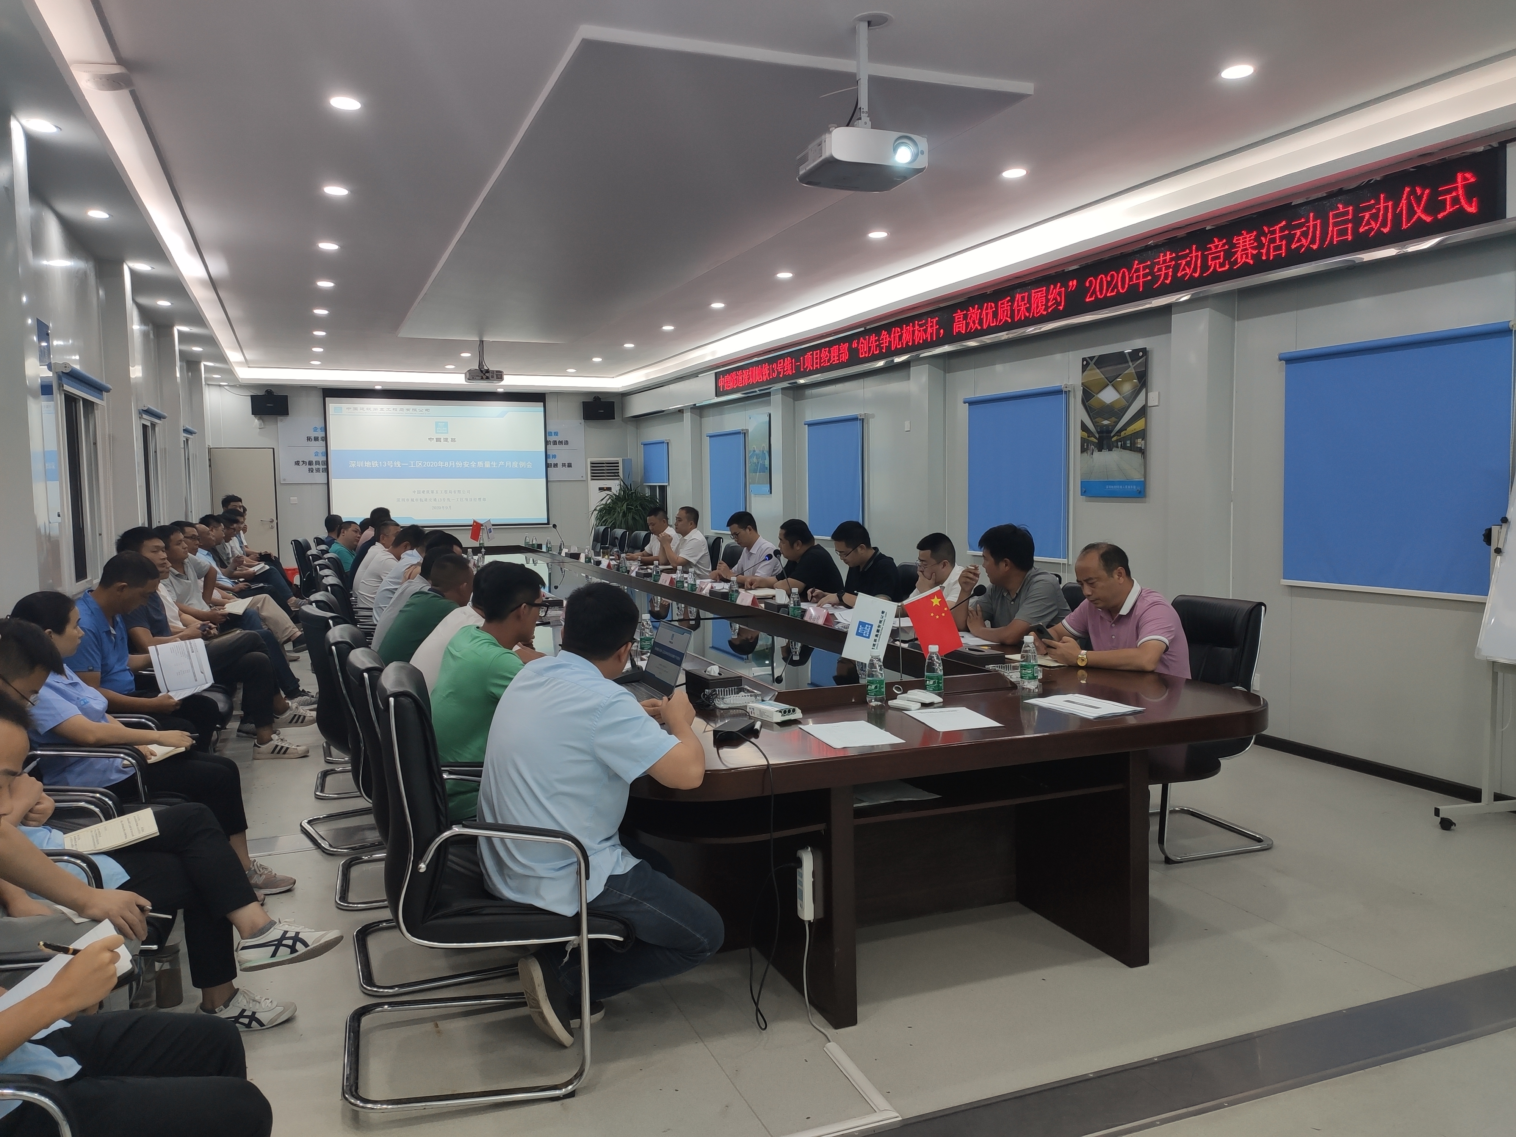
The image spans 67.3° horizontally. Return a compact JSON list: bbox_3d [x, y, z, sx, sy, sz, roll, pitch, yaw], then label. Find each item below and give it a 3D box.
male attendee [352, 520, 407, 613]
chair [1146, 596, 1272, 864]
[{"bbox_3d":[-2.868,0.235,9.122,0.740,1.240,0.520,-3,5,-22],"label":"male attendee"},{"bbox_3d":[1.665,0.621,4.682,0.630,0.970,0.570,-2,4,-22],"label":"chair"}]

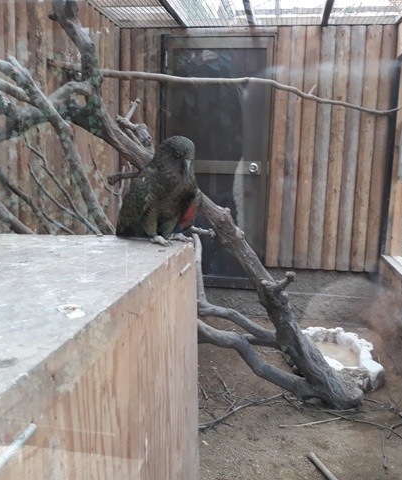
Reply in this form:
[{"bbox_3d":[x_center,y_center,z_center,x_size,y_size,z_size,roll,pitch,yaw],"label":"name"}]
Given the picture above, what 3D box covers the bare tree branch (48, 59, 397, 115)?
[{"bbox_3d":[0.180,-0.843,2.784,2.005,0.211,0.160,0,8,-7],"label":"bare tree branch"}]

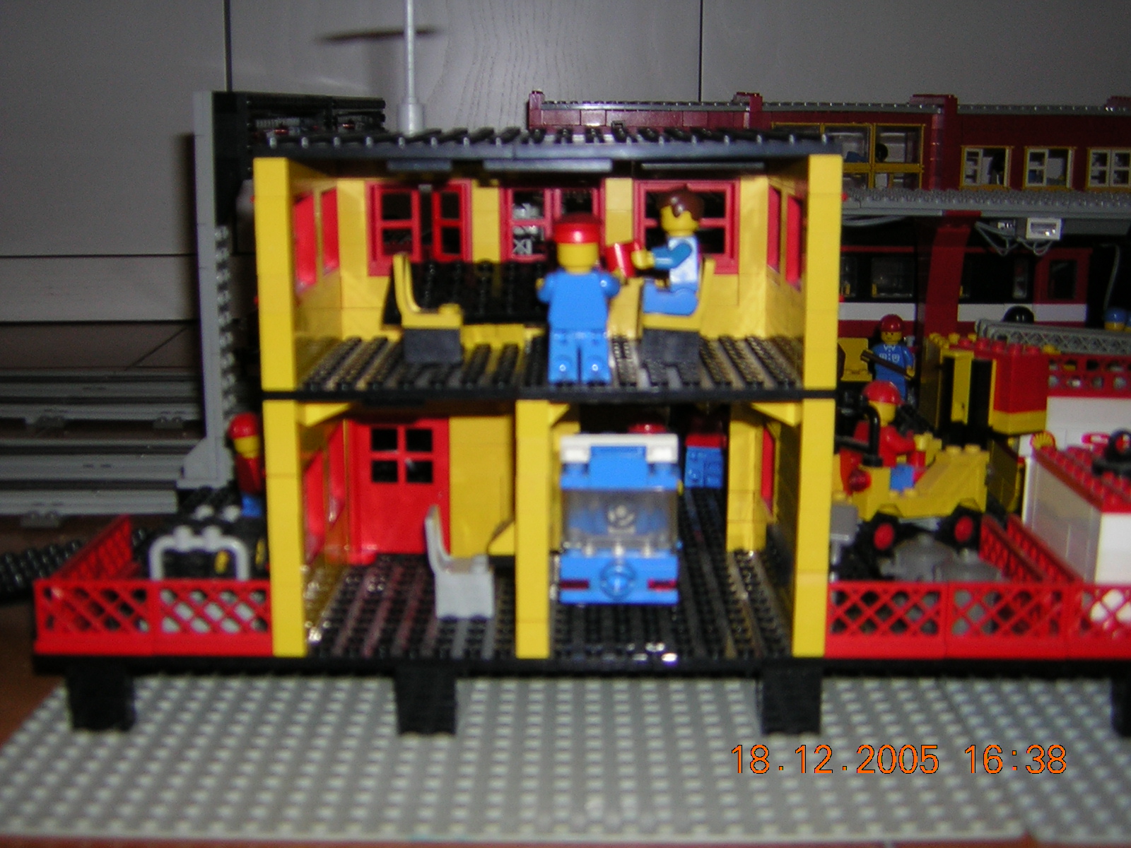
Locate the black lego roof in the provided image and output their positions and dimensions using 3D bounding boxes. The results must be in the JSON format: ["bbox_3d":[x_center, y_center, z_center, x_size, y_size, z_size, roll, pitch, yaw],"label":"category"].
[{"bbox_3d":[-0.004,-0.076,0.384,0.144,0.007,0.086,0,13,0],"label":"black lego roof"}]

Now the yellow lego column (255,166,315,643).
[{"bbox_3d":[-0.072,-0.003,0.357,0.008,0.129,0.009,0,12,0],"label":"yellow lego column"}]

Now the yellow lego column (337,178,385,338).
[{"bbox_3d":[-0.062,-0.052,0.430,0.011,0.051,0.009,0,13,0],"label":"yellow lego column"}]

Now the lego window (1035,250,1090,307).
[{"bbox_3d":[0.278,-0.082,0.786,0.031,0.030,0.006,0,12,0],"label":"lego window"}]

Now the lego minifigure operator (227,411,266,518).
[{"bbox_3d":[-0.104,0.018,0.458,0.013,0.044,0.019,0,12,0],"label":"lego minifigure operator"}]

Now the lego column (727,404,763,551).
[{"bbox_3d":[0.057,0.007,0.450,0.009,0.067,0.009,0,12,0],"label":"lego column"}]

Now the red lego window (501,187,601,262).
[{"bbox_3d":[-0.004,-0.060,0.428,0.032,0.029,0.008,0,13,0],"label":"red lego window"}]

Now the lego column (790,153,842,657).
[{"bbox_3d":[0.064,-0.003,0.356,0.008,0.129,0.009,0,12,0],"label":"lego column"}]

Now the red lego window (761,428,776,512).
[{"bbox_3d":[0.064,0.014,0.422,0.008,0.029,0.031,0,13,0],"label":"red lego window"}]

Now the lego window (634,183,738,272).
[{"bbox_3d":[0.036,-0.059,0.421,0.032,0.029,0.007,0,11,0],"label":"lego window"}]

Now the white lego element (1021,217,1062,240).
[{"bbox_3d":[0.235,-0.096,0.690,0.016,0.011,0.014,0,11,0],"label":"white lego element"}]

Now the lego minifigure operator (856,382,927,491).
[{"bbox_3d":[0.107,0.003,0.460,0.021,0.034,0.022,-5,14,-19],"label":"lego minifigure operator"}]

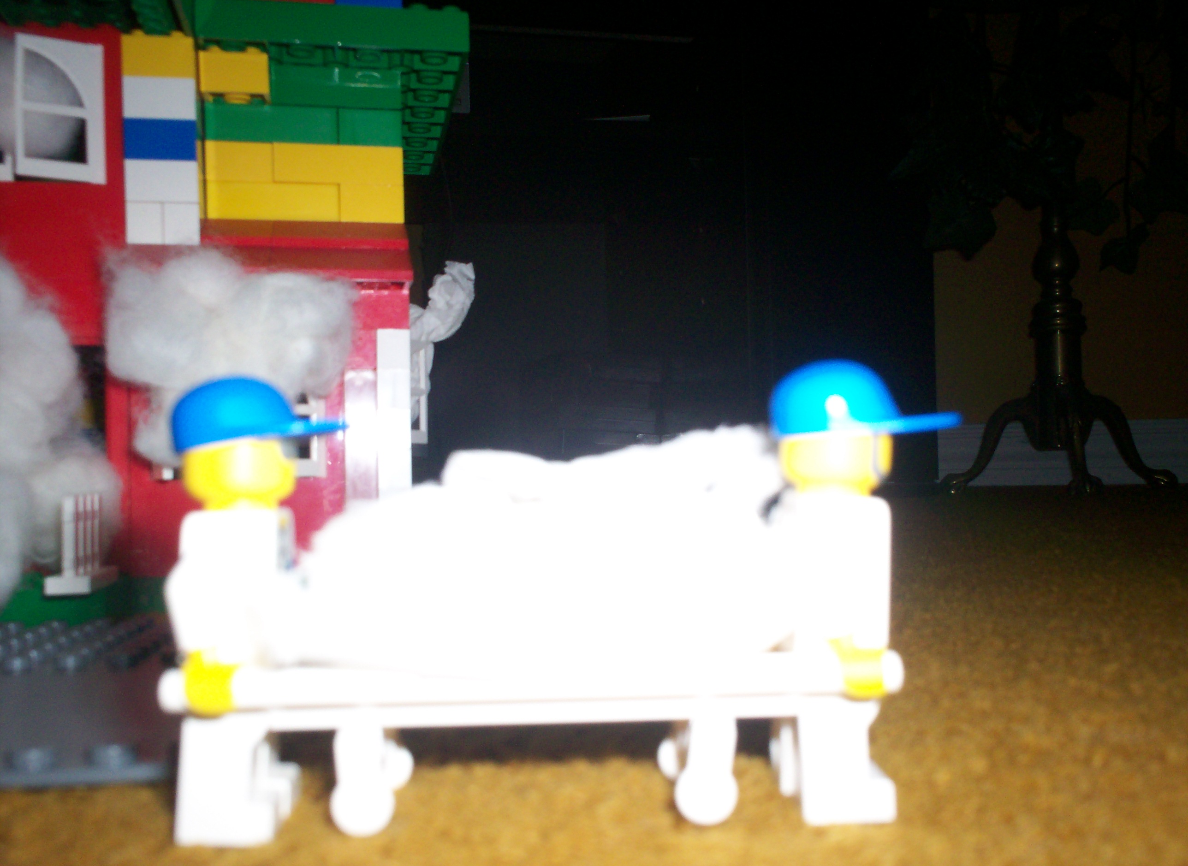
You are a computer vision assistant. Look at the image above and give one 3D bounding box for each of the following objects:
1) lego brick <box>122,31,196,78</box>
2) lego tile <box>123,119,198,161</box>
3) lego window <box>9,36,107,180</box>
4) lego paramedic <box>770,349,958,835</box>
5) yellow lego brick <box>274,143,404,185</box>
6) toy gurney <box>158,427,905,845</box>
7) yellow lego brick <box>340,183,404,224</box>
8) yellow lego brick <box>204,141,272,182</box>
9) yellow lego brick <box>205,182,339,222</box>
[{"bbox_3d":[-0.101,-0.087,0.290,0.016,0.011,0.014,-1,-2,-11],"label":"lego brick"},{"bbox_3d":[-0.101,-0.067,0.290,0.016,0.010,0.014,-1,-2,-11],"label":"lego tile"},{"bbox_3d":[-0.120,-0.072,0.277,0.018,0.031,0.003,-1,0,-33],"label":"lego window"},{"bbox_3d":[0.025,0.014,0.115,0.017,0.041,0.025,-1,-1,-1],"label":"lego paramedic"},{"bbox_3d":[-0.065,-0.067,0.316,0.032,0.010,0.014,-1,-2,-13],"label":"yellow lego brick"},{"bbox_3d":[-0.005,0.016,0.113,0.062,0.034,0.025,-1,-1,-2],"label":"toy gurney"},{"bbox_3d":[-0.057,-0.058,0.317,0.016,0.010,0.014,-1,-2,-13],"label":"yellow lego brick"},{"bbox_3d":[-0.089,-0.067,0.310,0.016,0.010,0.014,-1,-2,-13],"label":"yellow lego brick"},{"bbox_3d":[-0.081,-0.057,0.312,0.032,0.010,0.014,-1,-2,-13],"label":"yellow lego brick"}]

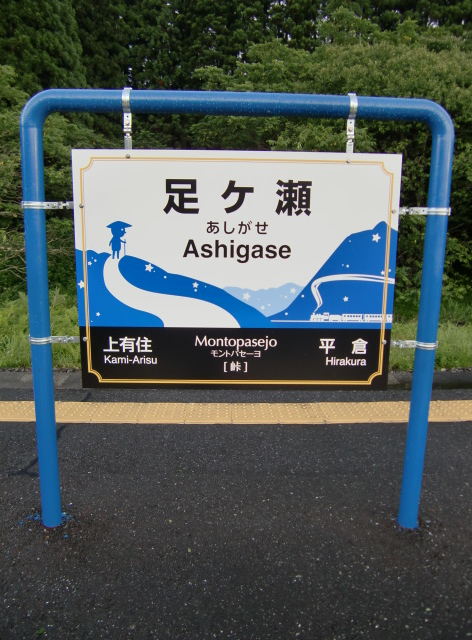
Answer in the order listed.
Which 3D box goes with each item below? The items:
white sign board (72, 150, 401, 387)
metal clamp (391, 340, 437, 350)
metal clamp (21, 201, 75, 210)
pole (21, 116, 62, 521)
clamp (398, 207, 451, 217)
[{"bbox_3d":[0.002,-0.168,1.972,1.200,0.900,0.025,1,10,-1],"label":"white sign board"},{"bbox_3d":[0.700,0.101,2.044,0.189,0.034,0.085,1,10,-1],"label":"metal clamp"},{"bbox_3d":[-0.694,-0.426,1.928,0.206,0.034,0.085,1,10,-1],"label":"metal clamp"},{"bbox_3d":[-0.750,0.046,2.014,0.076,1.644,0.076,1,10,-1],"label":"pole"},{"bbox_3d":[0.706,-0.409,1.950,0.203,0.034,0.085,1,10,-1],"label":"clamp"}]

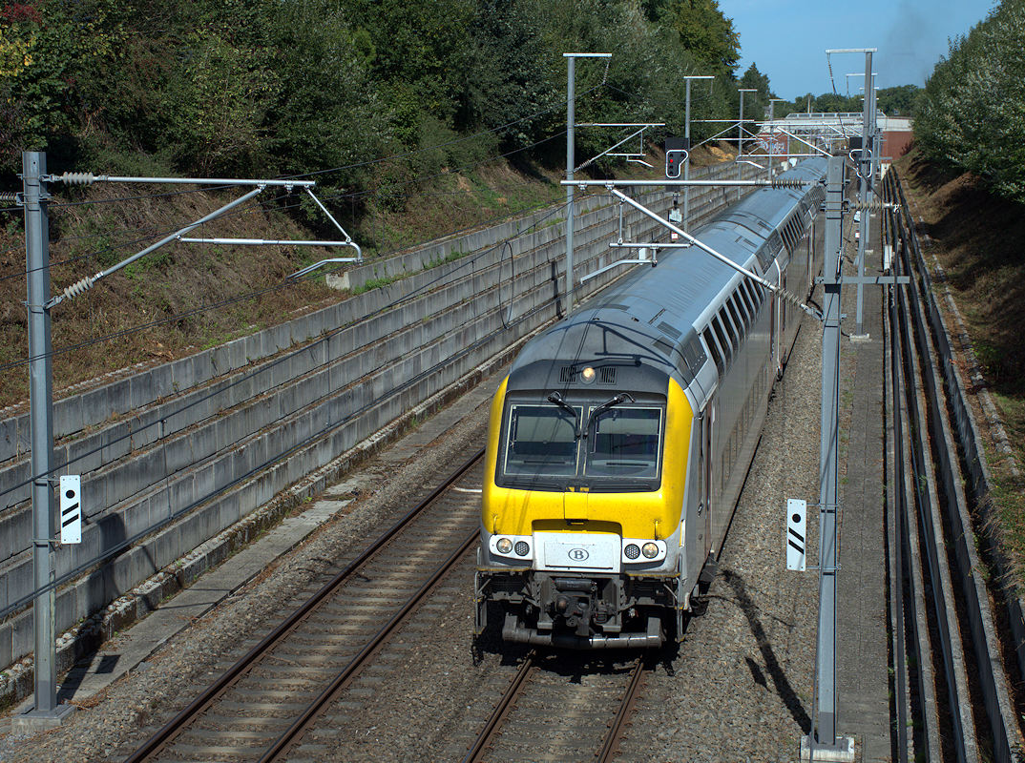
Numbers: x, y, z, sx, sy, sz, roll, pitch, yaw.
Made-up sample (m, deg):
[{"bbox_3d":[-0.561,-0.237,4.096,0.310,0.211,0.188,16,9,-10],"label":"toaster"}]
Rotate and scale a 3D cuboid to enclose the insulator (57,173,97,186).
[{"bbox_3d":[-5.642,-2.629,27.660,0.480,0.165,0.165,2,8,9],"label":"insulator"}]

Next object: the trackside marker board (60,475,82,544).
[{"bbox_3d":[-5.819,1.692,28.099,0.250,0.910,0.030,-1,7,-9],"label":"trackside marker board"}]

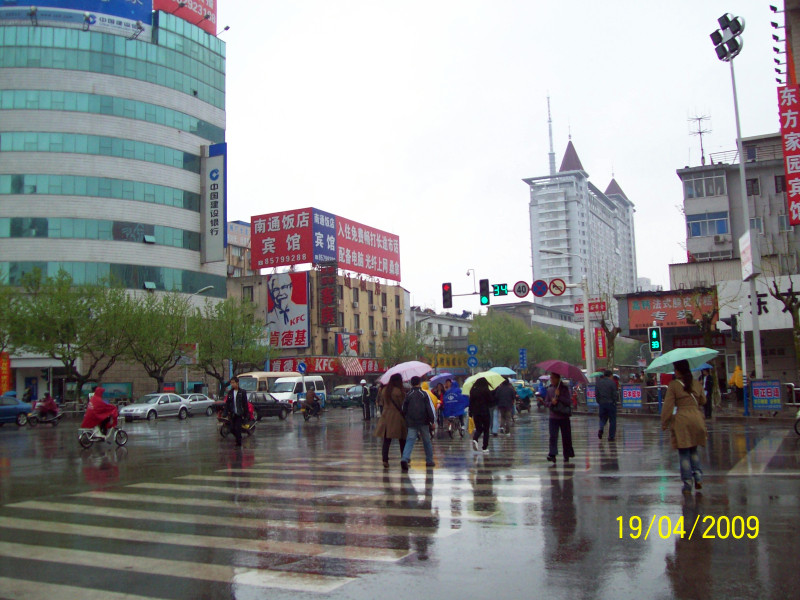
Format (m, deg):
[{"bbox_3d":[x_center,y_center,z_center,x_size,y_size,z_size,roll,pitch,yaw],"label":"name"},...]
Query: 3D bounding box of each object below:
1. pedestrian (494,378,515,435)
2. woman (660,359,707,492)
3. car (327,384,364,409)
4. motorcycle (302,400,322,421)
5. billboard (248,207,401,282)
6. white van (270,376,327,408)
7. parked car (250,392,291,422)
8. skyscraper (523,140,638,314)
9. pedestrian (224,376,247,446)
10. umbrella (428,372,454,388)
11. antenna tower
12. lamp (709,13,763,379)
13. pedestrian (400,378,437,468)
[{"bbox_3d":[2.989,3.014,23.708,0.520,1.680,0.420,-4,-6,21],"label":"pedestrian"},{"bbox_3d":[3.693,1.636,10.800,0.550,1.660,0.430,-3,-6,16],"label":"woman"},{"bbox_3d":[-3.083,6.263,54.000,1.750,1.520,4.400,-6,-7,38],"label":"car"},{"bbox_3d":[-4.031,5.043,38.516,0.680,1.050,1.850,-4,-7,26],"label":"motorcycle"},{"bbox_3d":[-8.265,-5.816,101.186,7.963,6.086,21.968,-4,-6,25],"label":"billboard"},{"bbox_3d":[-6.455,6.010,52.677,1.760,2.200,4.900,-3,-6,18],"label":"white van"},{"bbox_3d":[-7.024,5.212,41.316,1.700,1.420,4.500,-4,-6,25],"label":"parked car"},{"bbox_3d":[75.801,-11.811,330.204,21.749,88.008,81.791,-5,-6,27],"label":"skyscraper"},{"bbox_3d":[-4.166,2.841,21.200,0.520,1.730,0.380,-2,-6,7],"label":"pedestrian"},{"bbox_3d":[1.446,2.738,28.300,0.950,0.420,0.950,-6,-14,0],"label":"umbrella"},{"bbox_3d":[22.738,-12.165,63.059,1.600,3.800,1.500,-4,-7,25],"label":"antenna tower"},{"bbox_3d":[13.661,-3.741,33.633,1.100,16.160,1.500,1,-6,-26],"label":"lamp"},{"bbox_3d":[0.313,2.195,14.902,0.600,1.710,0.480,-3,-6,14],"label":"pedestrian"}]

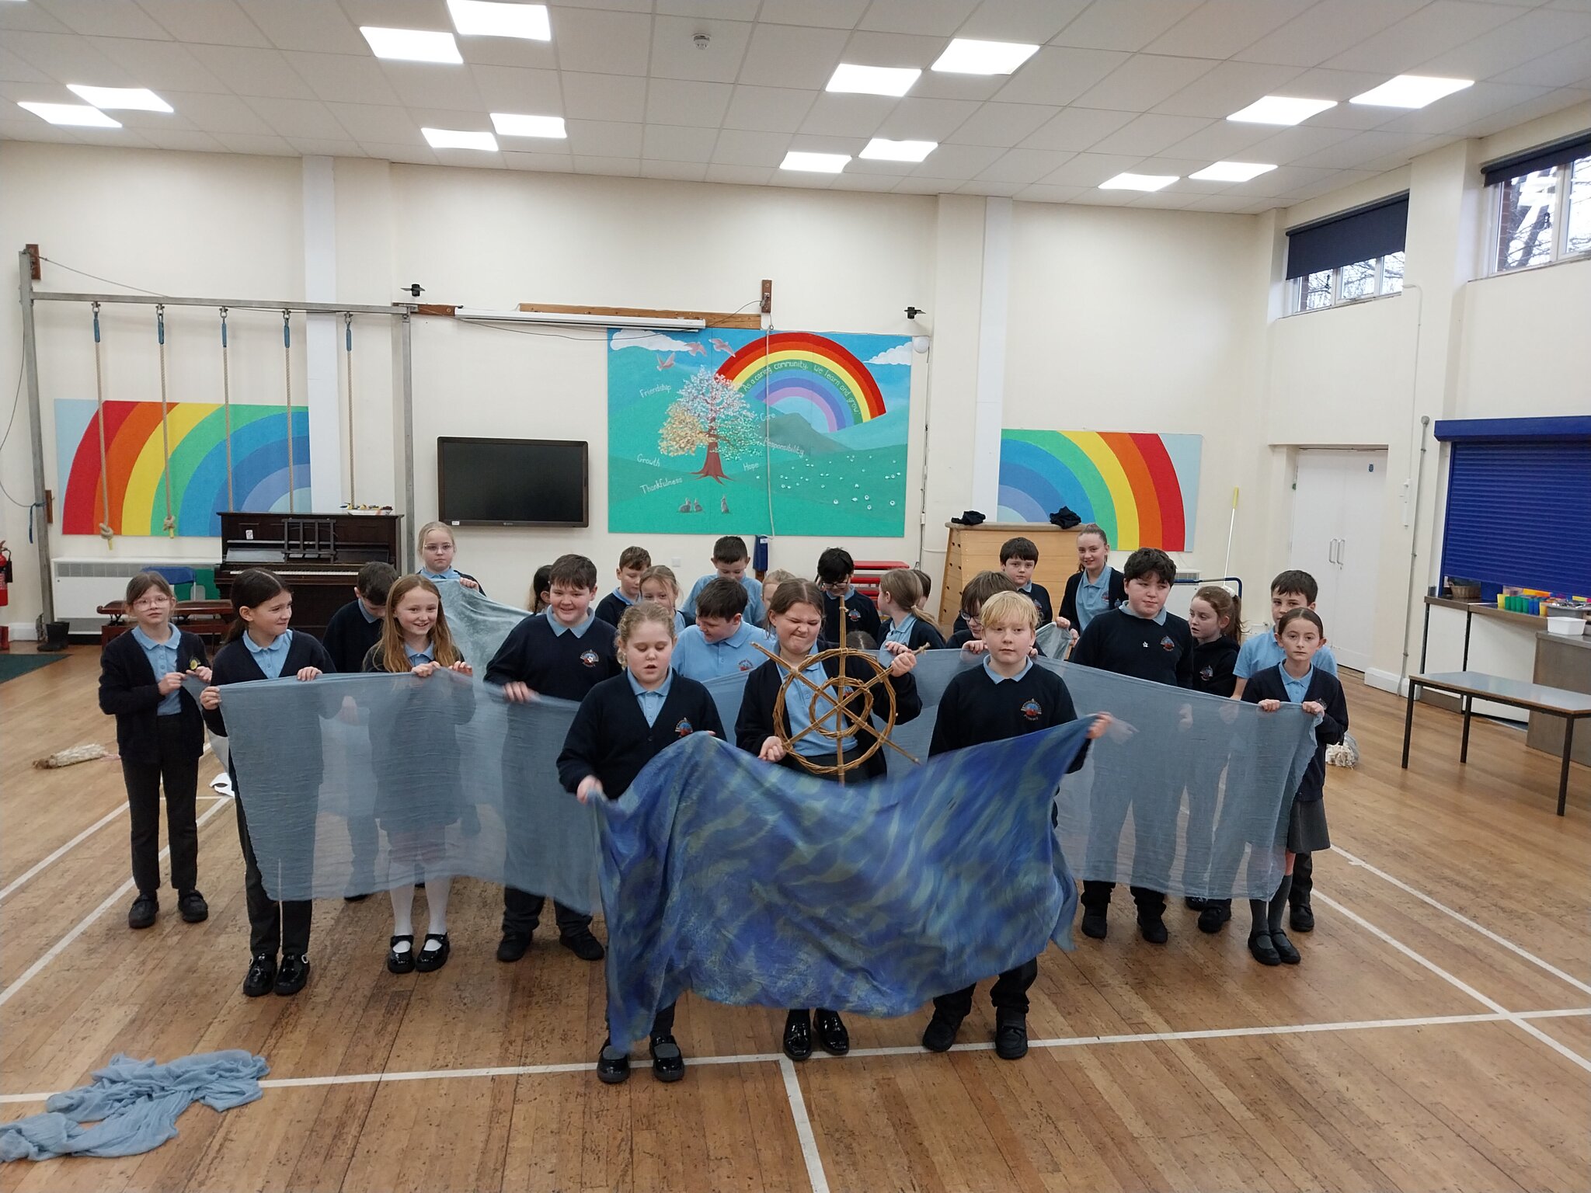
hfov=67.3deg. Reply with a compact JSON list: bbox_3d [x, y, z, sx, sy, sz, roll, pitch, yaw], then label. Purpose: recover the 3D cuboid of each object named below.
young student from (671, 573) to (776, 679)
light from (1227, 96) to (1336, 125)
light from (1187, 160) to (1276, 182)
[{"bbox_3d":[-0.287,0.594,4.667,0.420,1.400,0.300,1,7,-3],"label":"young student"},{"bbox_3d":[3.488,-3.501,8.574,0.590,0.050,0.590,0,7,-9],"label":"light"},{"bbox_3d":[3.809,-3.718,10.432,0.590,0.050,0.590,0,7,-9],"label":"light"}]

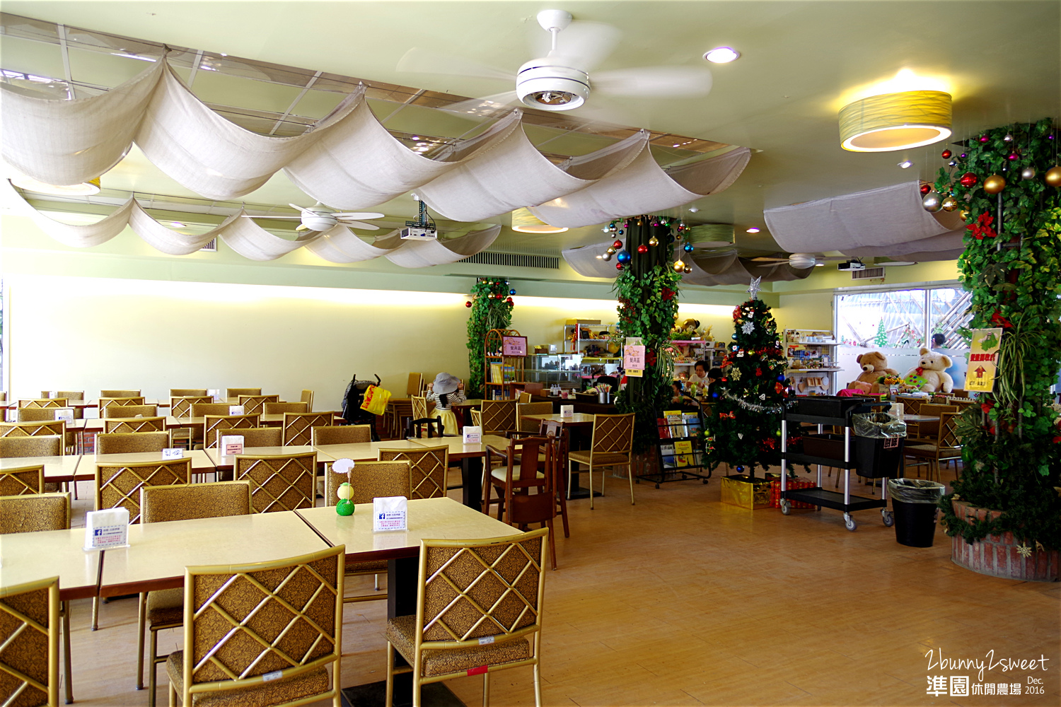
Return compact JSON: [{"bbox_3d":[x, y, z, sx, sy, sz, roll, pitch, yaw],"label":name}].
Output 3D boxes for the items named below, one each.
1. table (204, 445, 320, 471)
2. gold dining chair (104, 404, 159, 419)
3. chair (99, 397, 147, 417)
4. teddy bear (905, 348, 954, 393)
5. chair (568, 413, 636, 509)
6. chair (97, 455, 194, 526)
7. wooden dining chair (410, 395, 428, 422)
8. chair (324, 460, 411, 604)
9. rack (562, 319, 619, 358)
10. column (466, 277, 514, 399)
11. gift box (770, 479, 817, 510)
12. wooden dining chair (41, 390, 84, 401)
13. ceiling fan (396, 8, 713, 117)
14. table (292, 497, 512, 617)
[{"bbox_3d":[-1.757,1.056,4.742,0.730,0.758,0.780,0,1,-28],"label":"table"},{"bbox_3d":[-3.748,0.929,6.635,0.460,0.855,0.510,1,1,-29],"label":"gold dining chair"},{"bbox_3d":[-4.725,0.922,8.194,0.460,0.860,0.530,0,0,-28],"label":"chair"},{"bbox_3d":[6.701,0.311,11.900,0.620,0.820,0.670,0,1,-28],"label":"teddy bear"},{"bbox_3d":[0.683,1.012,6.887,0.460,0.869,0.510,0,1,-27],"label":"chair"},{"bbox_3d":[-2.172,1.002,3.987,0.460,0.869,0.510,0,1,-28],"label":"chair"},{"bbox_3d":[-1.121,0.930,8.352,0.500,0.843,0.460,1,1,-29],"label":"wooden dining chair"},{"bbox_3d":[-0.817,0.999,3.543,0.460,0.855,0.510,1,1,-20],"label":"chair"},{"bbox_3d":[1.142,0.447,12.979,0.910,1.880,0.460,0,0,-30],"label":"rack"},{"bbox_3d":[-0.655,0.047,11.400,0.740,2.570,0.720,1,0,0],"label":"column"},{"bbox_3d":[2.490,1.326,6.746,0.350,0.240,0.300,1,1,5],"label":"gift box"},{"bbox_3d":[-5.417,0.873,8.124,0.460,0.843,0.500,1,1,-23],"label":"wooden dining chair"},{"bbox_3d":[0.105,-1.322,3.177,1.420,0.385,1.420,1,1,-29],"label":"ceiling fan"},{"bbox_3d":[-0.521,1.037,2.823,0.680,0.742,0.680,1,1,-26],"label":"table"}]

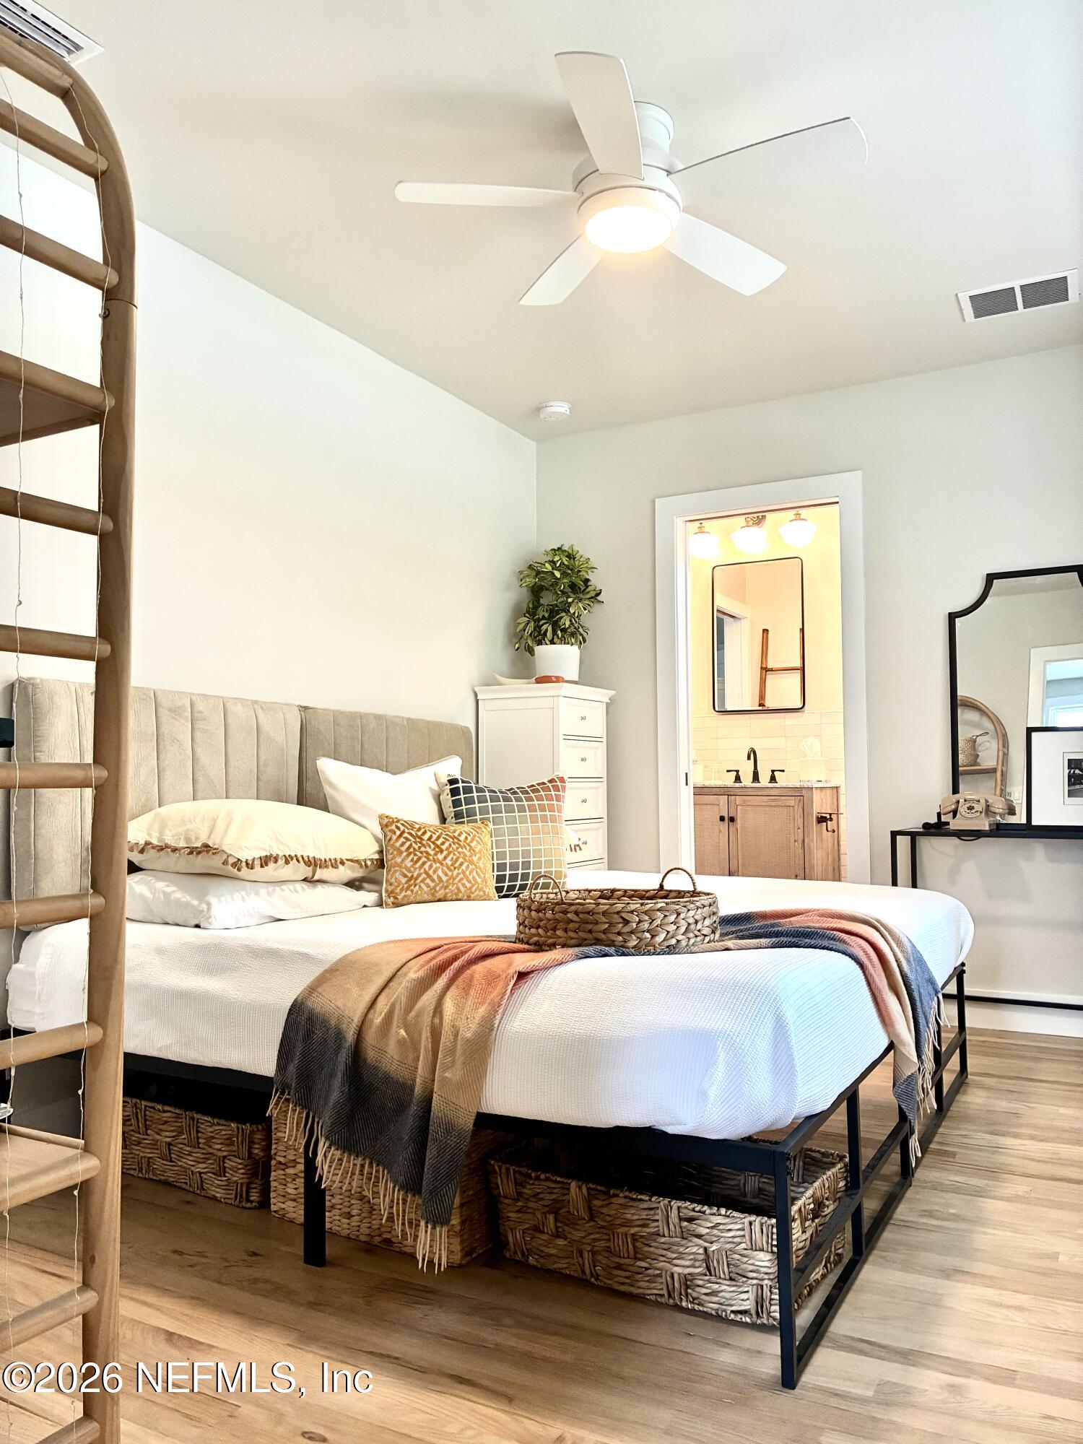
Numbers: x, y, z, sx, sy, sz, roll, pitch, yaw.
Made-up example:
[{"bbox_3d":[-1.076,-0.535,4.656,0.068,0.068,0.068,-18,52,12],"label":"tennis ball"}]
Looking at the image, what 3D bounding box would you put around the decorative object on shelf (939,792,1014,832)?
[{"bbox_3d":[1.512,0.310,3.797,0.220,0.138,0.170,-2,-4,29],"label":"decorative object on shelf"}]

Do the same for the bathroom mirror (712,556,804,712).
[{"bbox_3d":[1.246,-0.503,6.238,0.555,0.905,0.030,-2,-4,29],"label":"bathroom mirror"}]

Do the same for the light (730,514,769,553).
[{"bbox_3d":[1.185,-1.063,6.175,0.190,0.205,0.190,-2,-4,29],"label":"light"}]

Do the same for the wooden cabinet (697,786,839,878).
[{"bbox_3d":[1.118,0.796,5.938,0.915,0.892,0.560,-2,-4,29],"label":"wooden cabinet"}]

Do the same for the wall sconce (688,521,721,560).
[{"bbox_3d":[0.935,-1.047,6.311,0.190,0.200,0.190,0,-3,0],"label":"wall sconce"}]

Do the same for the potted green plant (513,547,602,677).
[{"bbox_3d":[0.070,-0.443,4.625,0.370,0.620,0.370,0,-3,0],"label":"potted green plant"}]

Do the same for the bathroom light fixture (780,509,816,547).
[{"bbox_3d":[1.429,-1.074,6.040,0.190,0.200,0.190,-2,-4,29],"label":"bathroom light fixture"}]

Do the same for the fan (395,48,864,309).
[{"bbox_3d":[0.213,-1.310,2.621,1.100,0.271,1.100,-2,-4,29],"label":"fan"}]

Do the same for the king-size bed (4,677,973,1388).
[{"bbox_3d":[0.020,0.494,2.986,1.914,1.182,2.006,-2,-4,29],"label":"king-size bed"}]

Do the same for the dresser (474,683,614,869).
[{"bbox_3d":[0.027,0.520,4.585,0.420,1.306,0.505,-2,-4,29],"label":"dresser"}]

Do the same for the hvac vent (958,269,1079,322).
[{"bbox_3d":[1.576,-1.391,3.577,0.355,0.020,0.260,-2,-4,29],"label":"hvac vent"}]

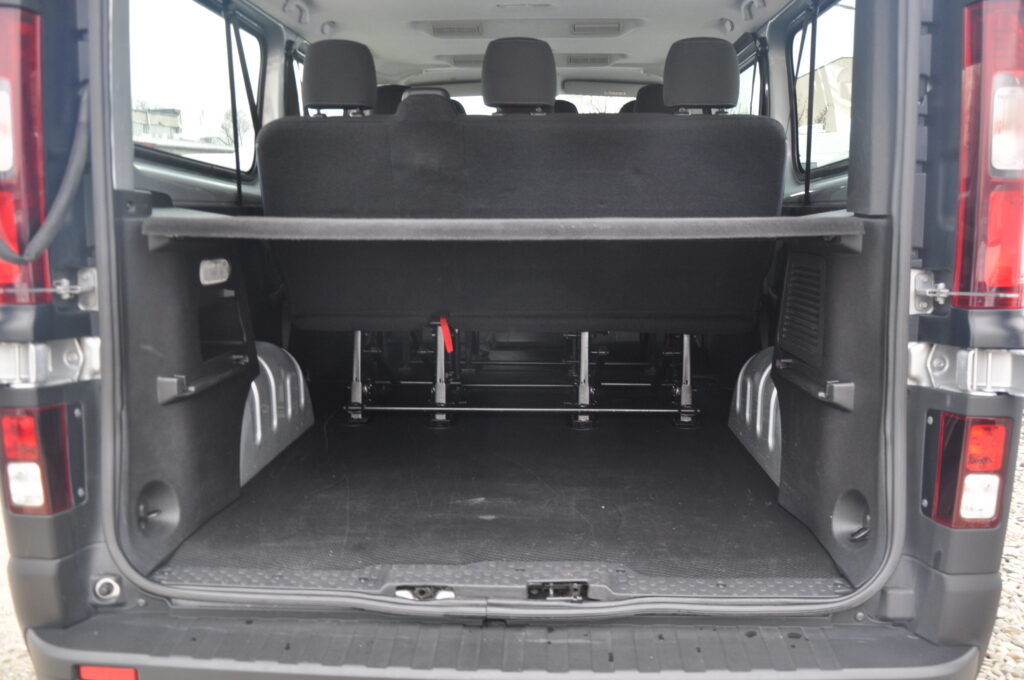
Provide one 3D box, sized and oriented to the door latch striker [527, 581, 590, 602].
[{"bbox_3d":[0.088,0.475,1.448,0.117,0.027,0.040,0,10,2],"label":"door latch striker"}]

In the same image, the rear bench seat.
[{"bbox_3d":[0.027,-0.445,2.430,1.441,0.857,0.700,0,10,2],"label":"rear bench seat"}]

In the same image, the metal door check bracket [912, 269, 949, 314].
[{"bbox_3d":[0.683,-0.080,1.251,0.047,0.072,0.040,0,10,2],"label":"metal door check bracket"}]

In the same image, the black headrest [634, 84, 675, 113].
[{"bbox_3d":[0.552,-0.872,2.890,0.205,0.200,0.110,0,10,2],"label":"black headrest"}]

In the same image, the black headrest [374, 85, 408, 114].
[{"bbox_3d":[-0.440,-0.872,2.931,0.205,0.200,0.110,0,10,2],"label":"black headrest"}]

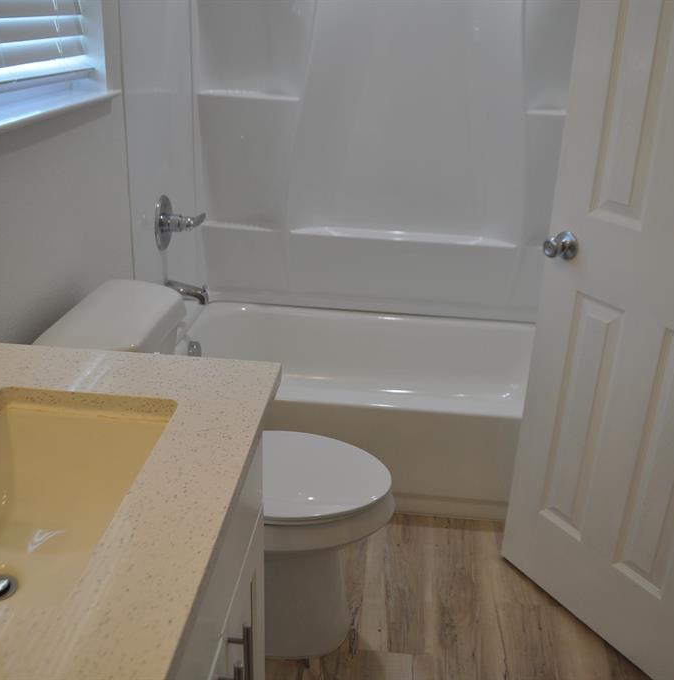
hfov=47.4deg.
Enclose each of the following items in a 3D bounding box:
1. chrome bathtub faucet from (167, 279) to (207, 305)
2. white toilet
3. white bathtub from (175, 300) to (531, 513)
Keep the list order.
[{"bbox_3d":[-0.495,-0.160,2.535,0.140,0.071,0.054,4,24,4],"label":"chrome bathtub faucet"},{"bbox_3d":[-0.236,0.325,1.821,0.738,0.777,0.484,4,24,4],"label":"white toilet"},{"bbox_3d":[0.174,0.210,2.638,1.524,0.360,0.767,4,24,4],"label":"white bathtub"}]

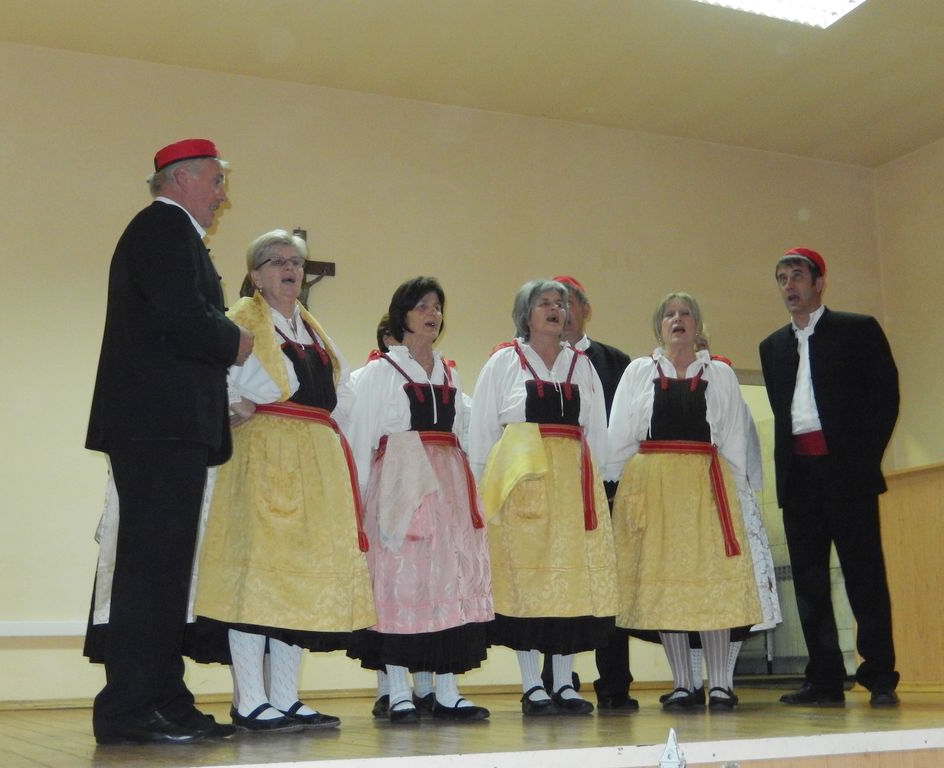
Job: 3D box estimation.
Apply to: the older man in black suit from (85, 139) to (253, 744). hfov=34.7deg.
[{"bbox_3d":[-0.876,0.134,4.460,0.480,1.795,0.540,-1,-10,0],"label":"older man in black suit"}]

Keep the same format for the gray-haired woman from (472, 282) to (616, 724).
[{"bbox_3d":[0.266,0.404,5.718,0.540,1.645,0.440,3,-11,-24],"label":"gray-haired woman"}]

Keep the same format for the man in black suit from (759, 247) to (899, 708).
[{"bbox_3d":[1.395,0.336,5.942,0.540,1.810,0.420,-10,-13,42],"label":"man in black suit"}]

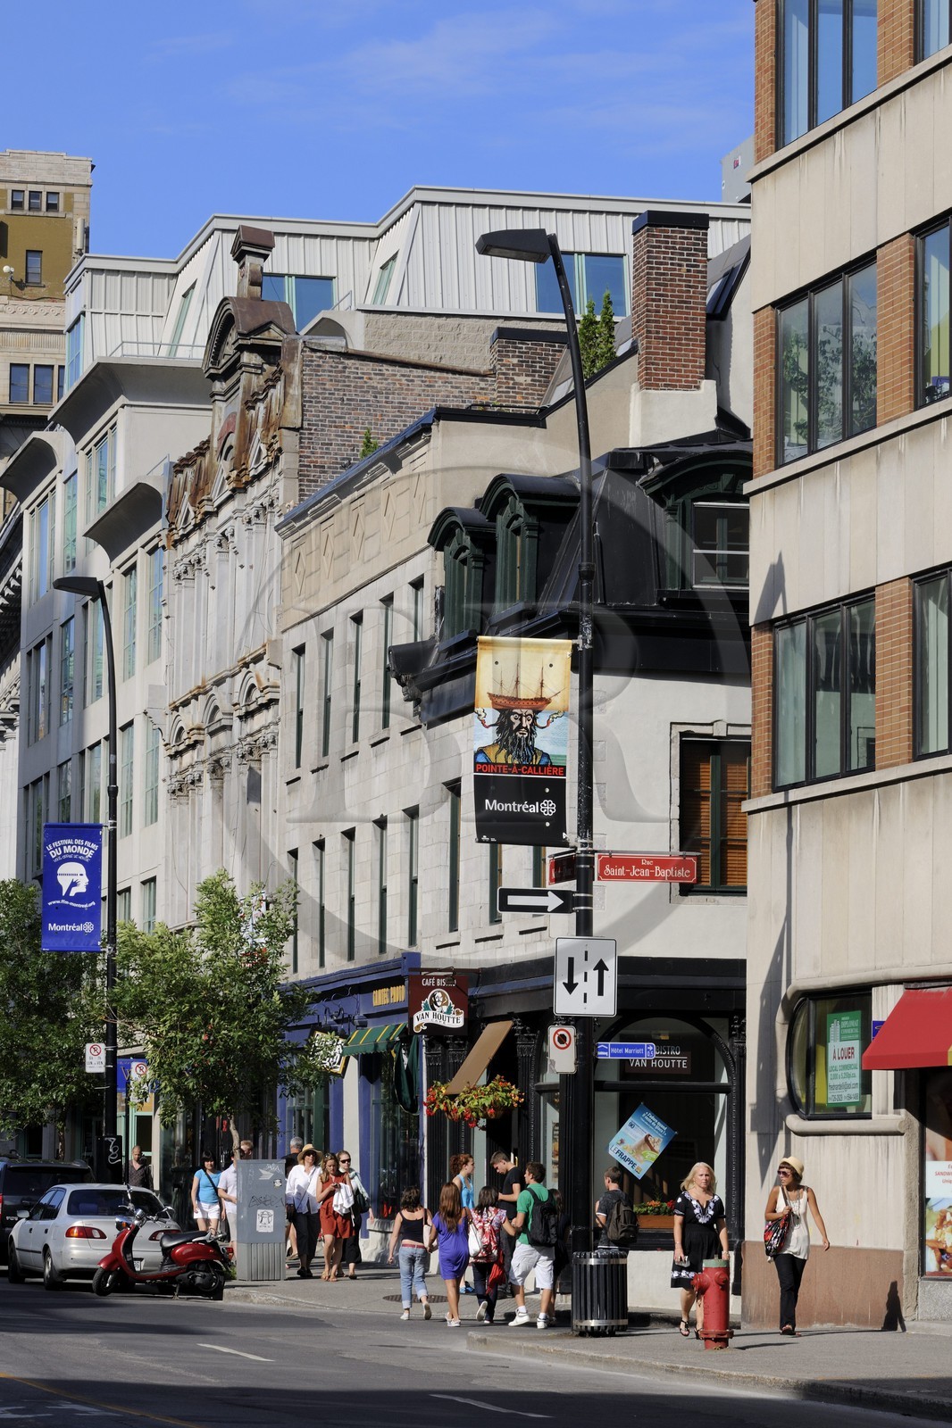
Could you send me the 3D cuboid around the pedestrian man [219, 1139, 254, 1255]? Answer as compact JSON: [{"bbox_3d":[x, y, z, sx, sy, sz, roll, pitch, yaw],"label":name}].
[{"bbox_3d":[-3.280,6.841,55.600,0.500,1.760,0.360,2,-7,-14],"label":"pedestrian man"}]

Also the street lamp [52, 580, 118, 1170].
[{"bbox_3d":[-6.182,3.233,64.492,1.050,10.850,0.380,2,-7,-17],"label":"street lamp"}]

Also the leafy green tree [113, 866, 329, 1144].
[{"bbox_3d":[-3.341,4.682,52.591,2.650,5.239,2.650,3,-7,-16],"label":"leafy green tree"}]

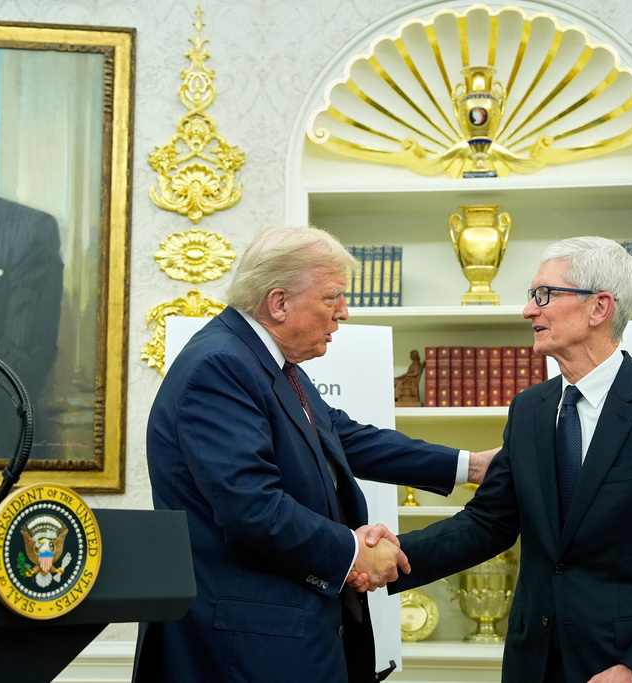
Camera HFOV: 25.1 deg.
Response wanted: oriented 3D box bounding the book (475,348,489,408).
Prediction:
[{"bbox_3d":[0.562,0.126,4.785,0.042,0.203,0.145,-1,-7,8],"label":"book"}]

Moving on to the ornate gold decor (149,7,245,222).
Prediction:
[{"bbox_3d":[-0.382,-0.730,4.551,0.305,0.712,0.045,0,-8,0],"label":"ornate gold decor"}]

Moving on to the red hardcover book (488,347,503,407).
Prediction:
[{"bbox_3d":[0.567,0.120,4.513,0.042,0.192,0.135,0,-8,5],"label":"red hardcover book"}]

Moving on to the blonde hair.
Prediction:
[{"bbox_3d":[-0.044,-0.138,2.770,0.235,0.170,0.185,2,-8,-10],"label":"blonde hair"}]

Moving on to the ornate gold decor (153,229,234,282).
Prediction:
[{"bbox_3d":[-0.401,-0.283,4.730,0.272,0.182,0.040,1,-7,0],"label":"ornate gold decor"}]

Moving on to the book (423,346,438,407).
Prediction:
[{"bbox_3d":[0.396,0.126,4.810,0.041,0.203,0.145,-1,-7,8],"label":"book"}]

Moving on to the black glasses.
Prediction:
[{"bbox_3d":[0.522,-0.088,2.876,0.150,0.046,0.142,4,-7,-8],"label":"black glasses"}]

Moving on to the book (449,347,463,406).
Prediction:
[{"bbox_3d":[0.479,0.126,4.797,0.042,0.203,0.145,-1,-7,8],"label":"book"}]

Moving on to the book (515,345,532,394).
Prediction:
[{"bbox_3d":[0.695,0.125,4.764,0.044,0.203,0.145,-1,-7,8],"label":"book"}]

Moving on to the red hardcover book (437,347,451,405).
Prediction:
[{"bbox_3d":[0.406,0.120,4.513,0.041,0.192,0.135,0,-8,5],"label":"red hardcover book"}]

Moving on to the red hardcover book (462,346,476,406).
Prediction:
[{"bbox_3d":[0.486,0.120,4.513,0.041,0.192,0.135,0,-8,5],"label":"red hardcover book"}]

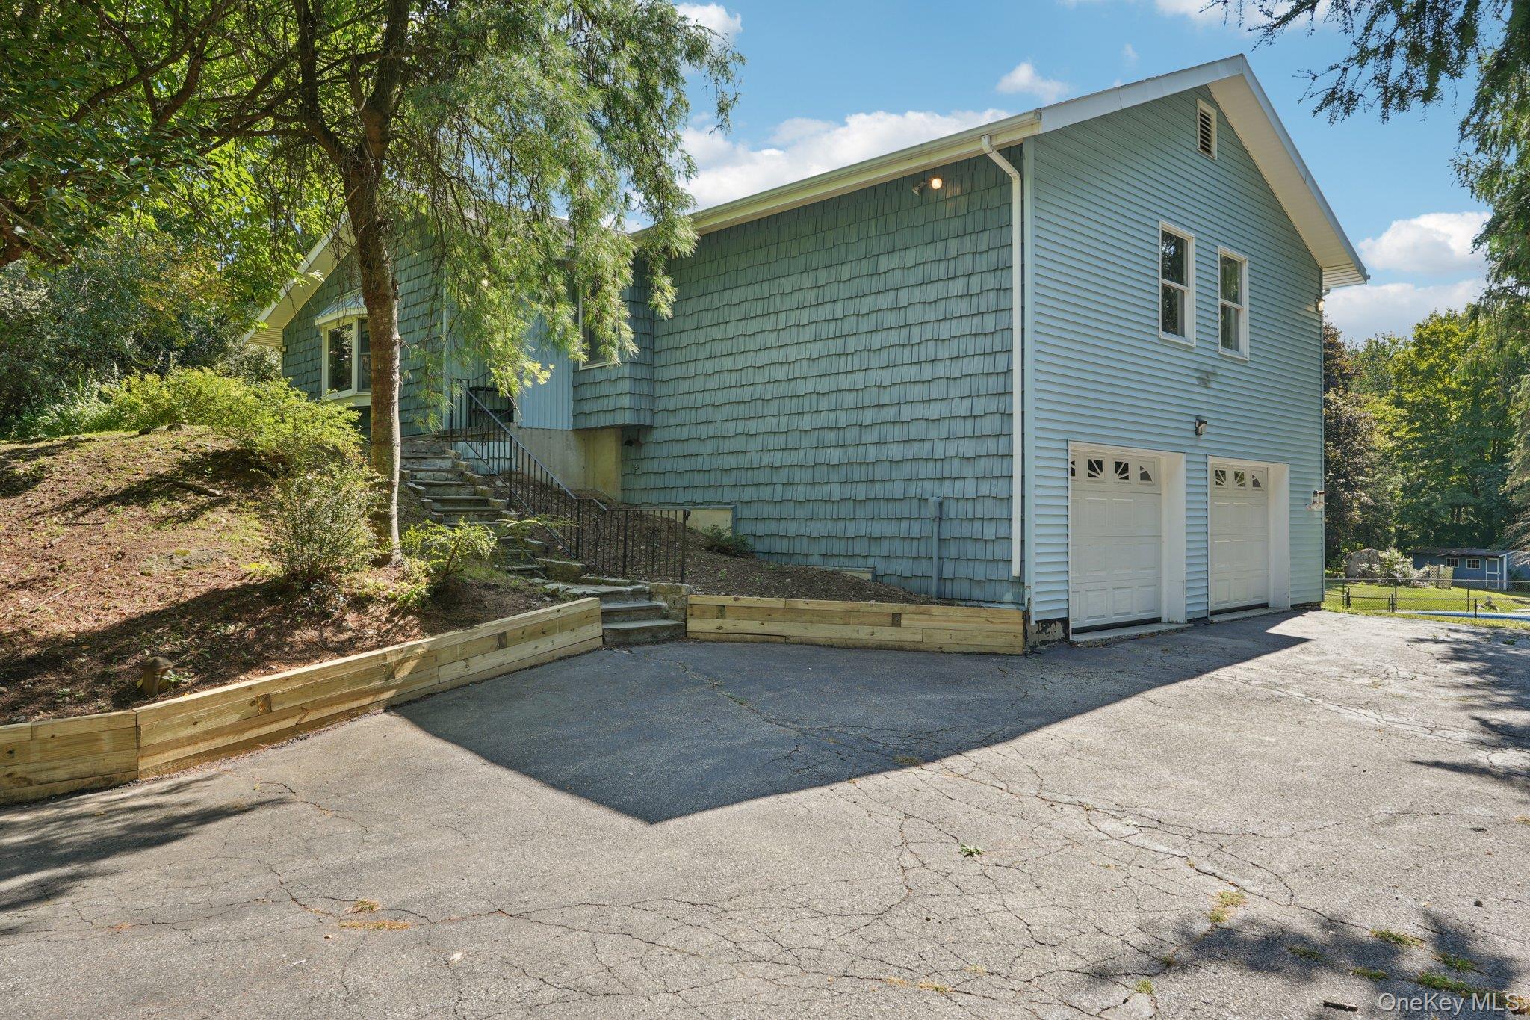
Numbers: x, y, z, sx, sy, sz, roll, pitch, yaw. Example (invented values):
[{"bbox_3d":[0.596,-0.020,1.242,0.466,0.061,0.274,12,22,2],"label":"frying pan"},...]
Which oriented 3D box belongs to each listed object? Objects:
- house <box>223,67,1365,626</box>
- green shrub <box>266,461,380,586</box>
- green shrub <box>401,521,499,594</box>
[{"bbox_3d":[0.438,-2.150,16.737,11.900,7.340,13.300,1,-1,-45],"label":"house"},{"bbox_3d":[-4.391,0.112,10.100,1.130,1.240,1.100,0,-1,0],"label":"green shrub"},{"bbox_3d":[-3.212,0.488,10.400,1.000,0.750,0.900,0,-1,0],"label":"green shrub"}]

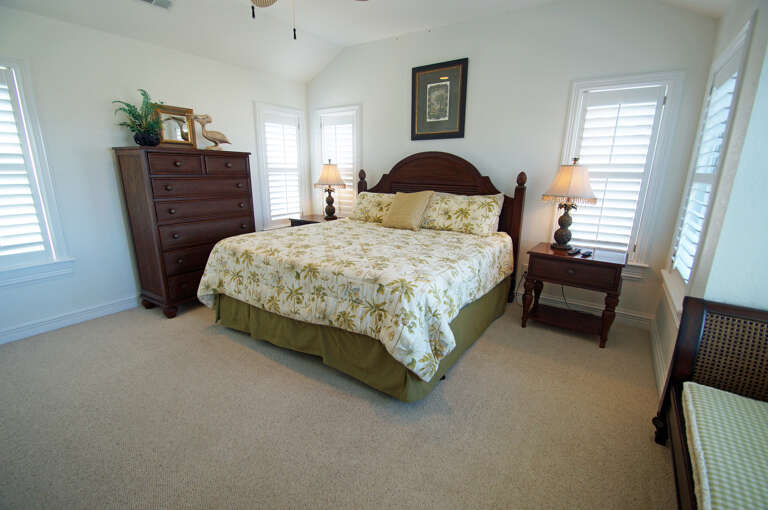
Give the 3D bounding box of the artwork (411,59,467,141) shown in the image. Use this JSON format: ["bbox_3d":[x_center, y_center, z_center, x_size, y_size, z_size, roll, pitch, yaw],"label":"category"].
[{"bbox_3d":[0.590,-1.687,3.524,0.645,0.785,0.035,9,16,31],"label":"artwork"}]

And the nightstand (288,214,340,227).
[{"bbox_3d":[-0.911,-0.129,4.390,0.685,0.705,0.480,9,16,31],"label":"nightstand"}]

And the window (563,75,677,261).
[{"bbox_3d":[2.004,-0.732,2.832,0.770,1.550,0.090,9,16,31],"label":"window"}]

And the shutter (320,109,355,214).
[{"bbox_3d":[-0.642,-1.165,4.444,0.590,1.490,0.060,9,16,31],"label":"shutter"}]

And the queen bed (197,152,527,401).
[{"bbox_3d":[-0.059,-0.198,2.921,2.112,1.530,2.132,10,18,32],"label":"queen bed"}]

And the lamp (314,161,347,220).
[{"bbox_3d":[-0.723,-0.871,4.303,0.340,0.790,0.340,9,16,31],"label":"lamp"}]

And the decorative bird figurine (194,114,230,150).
[{"bbox_3d":[-1.700,-1.201,3.193,0.119,0.367,0.380,10,18,32],"label":"decorative bird figurine"}]

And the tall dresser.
[{"bbox_3d":[-1.854,-0.265,3.202,0.548,1.469,1.003,10,18,32],"label":"tall dresser"}]

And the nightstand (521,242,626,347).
[{"bbox_3d":[1.650,0.328,2.818,0.685,0.705,0.480,9,16,31],"label":"nightstand"}]

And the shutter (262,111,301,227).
[{"bbox_3d":[-1.347,-1.147,4.337,0.061,1.439,0.587,10,18,32],"label":"shutter"}]

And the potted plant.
[{"bbox_3d":[-2.087,-1.151,2.727,0.330,0.480,0.360,9,16,31],"label":"potted plant"}]

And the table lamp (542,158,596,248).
[{"bbox_3d":[1.581,-0.434,2.744,0.420,0.775,0.420,10,18,32],"label":"table lamp"}]

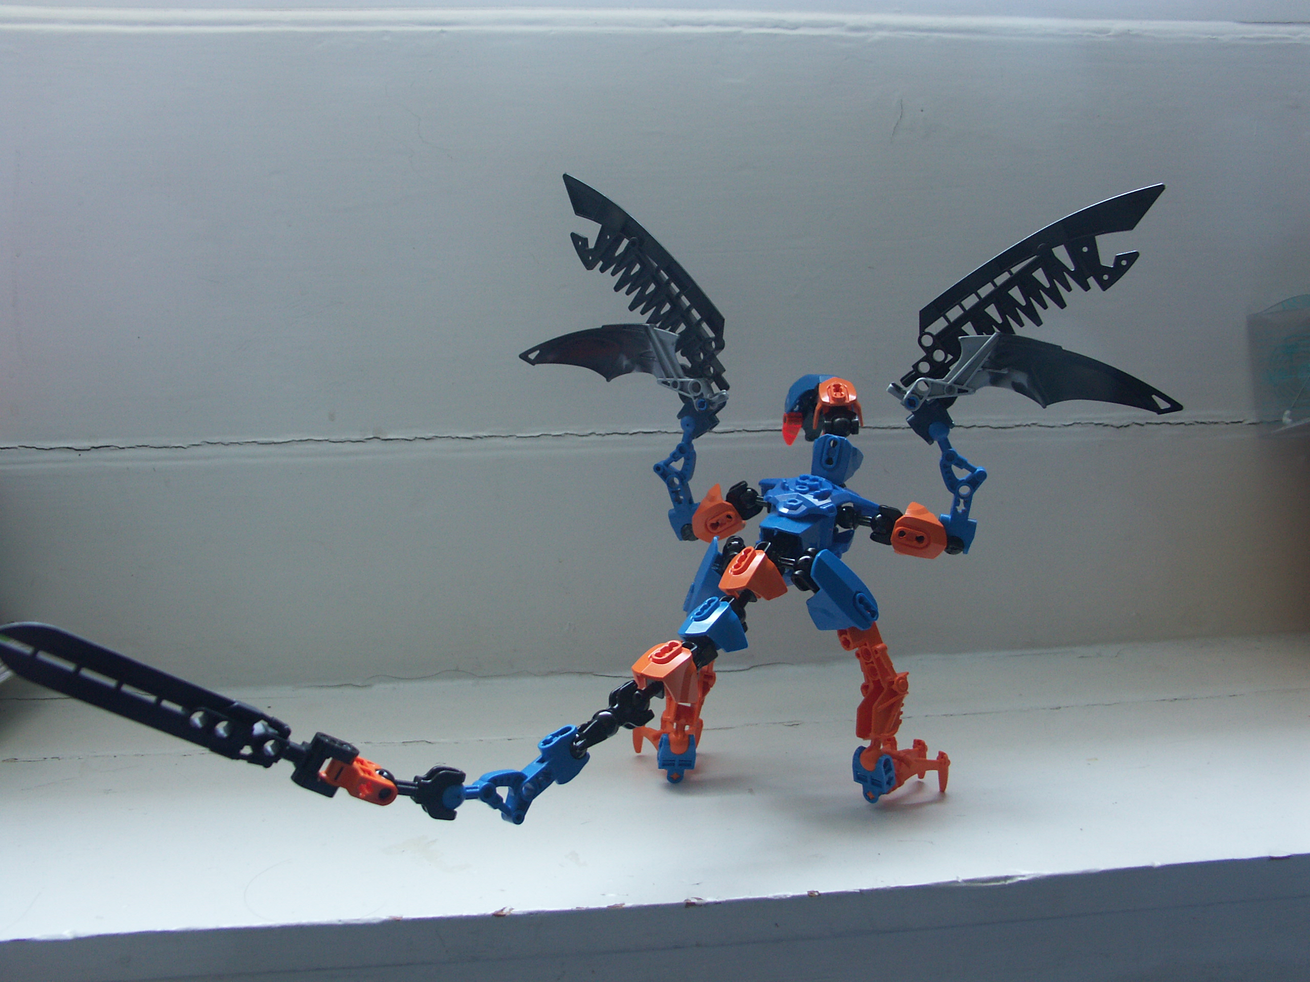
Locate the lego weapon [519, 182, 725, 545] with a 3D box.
[{"bbox_3d":[-0.018,-0.061,0.512,0.120,0.170,0.040,8,15,30],"label":"lego weapon"}]

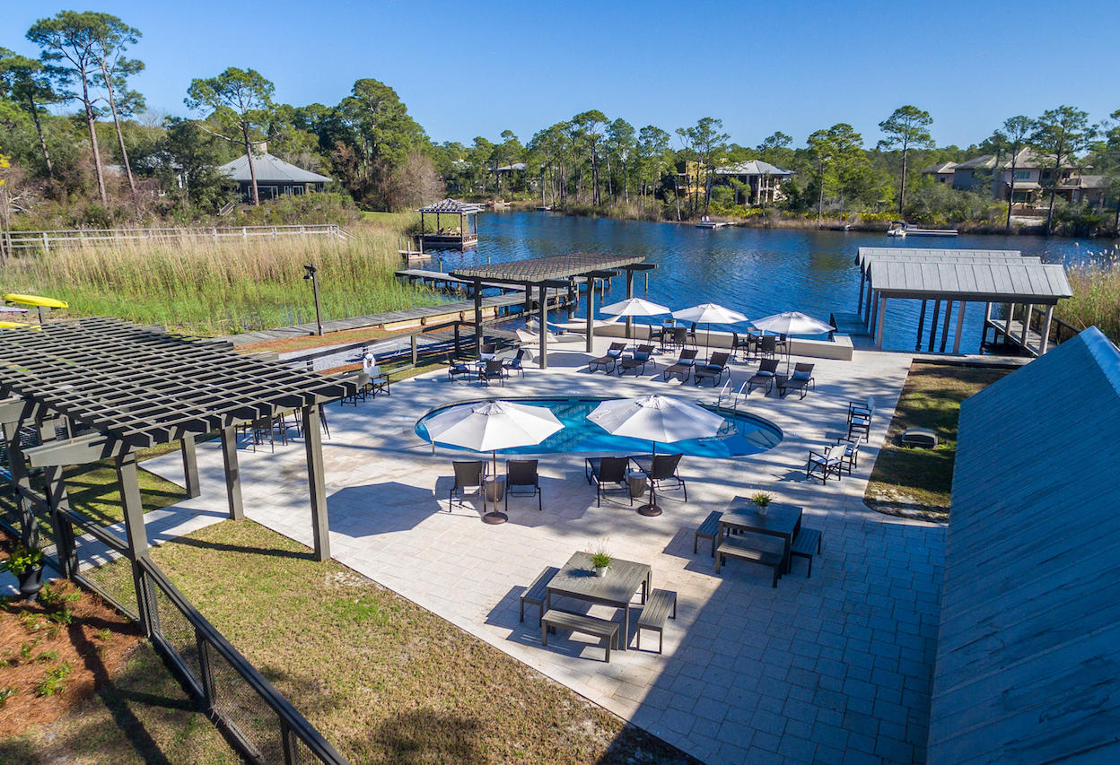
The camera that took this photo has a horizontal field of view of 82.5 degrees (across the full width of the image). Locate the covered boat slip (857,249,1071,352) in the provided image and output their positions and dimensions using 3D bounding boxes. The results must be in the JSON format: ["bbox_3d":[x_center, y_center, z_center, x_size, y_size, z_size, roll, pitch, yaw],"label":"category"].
[{"bbox_3d":[17.016,-3.928,28.411,6.600,3.400,8.700,5,18,15],"label":"covered boat slip"}]

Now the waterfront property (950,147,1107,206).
[{"bbox_3d":[70.778,-31.564,98.000,14.000,8.200,11.000,0,18,0],"label":"waterfront property"}]

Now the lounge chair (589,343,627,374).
[{"bbox_3d":[1.777,-0.982,23.676,0.680,0.960,1.550,8,17,28],"label":"lounge chair"}]

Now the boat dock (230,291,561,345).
[{"bbox_3d":[-7.506,-3.709,35.731,20.870,0.600,2.400,-16,23,-41],"label":"boat dock"}]

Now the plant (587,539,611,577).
[{"bbox_3d":[0.608,2.698,9.622,0.330,0.460,0.330,0,18,0],"label":"plant"}]

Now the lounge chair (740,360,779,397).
[{"bbox_3d":[6.531,-0.214,20.685,0.680,0.880,1.500,13,21,34],"label":"lounge chair"}]

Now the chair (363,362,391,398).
[{"bbox_3d":[-5.650,0.010,19.702,0.580,0.860,0.520,-16,23,-41],"label":"chair"}]

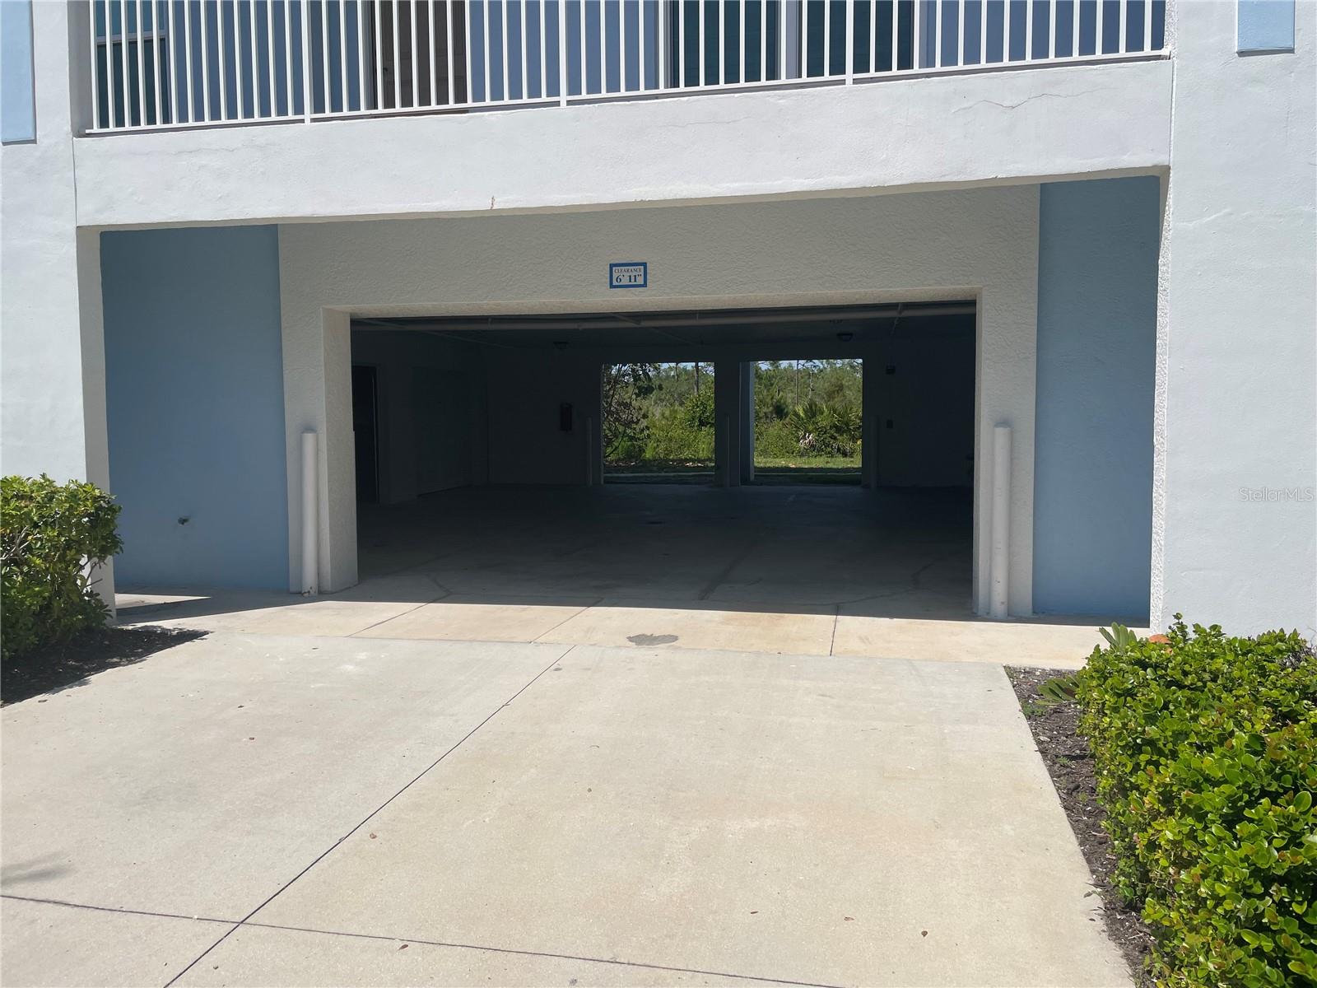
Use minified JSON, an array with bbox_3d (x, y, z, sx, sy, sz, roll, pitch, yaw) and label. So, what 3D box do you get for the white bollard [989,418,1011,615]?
[{"bbox_3d":[2.414,0.198,6.972,0.118,1.378,0.118,0,4,11],"label":"white bollard"}]

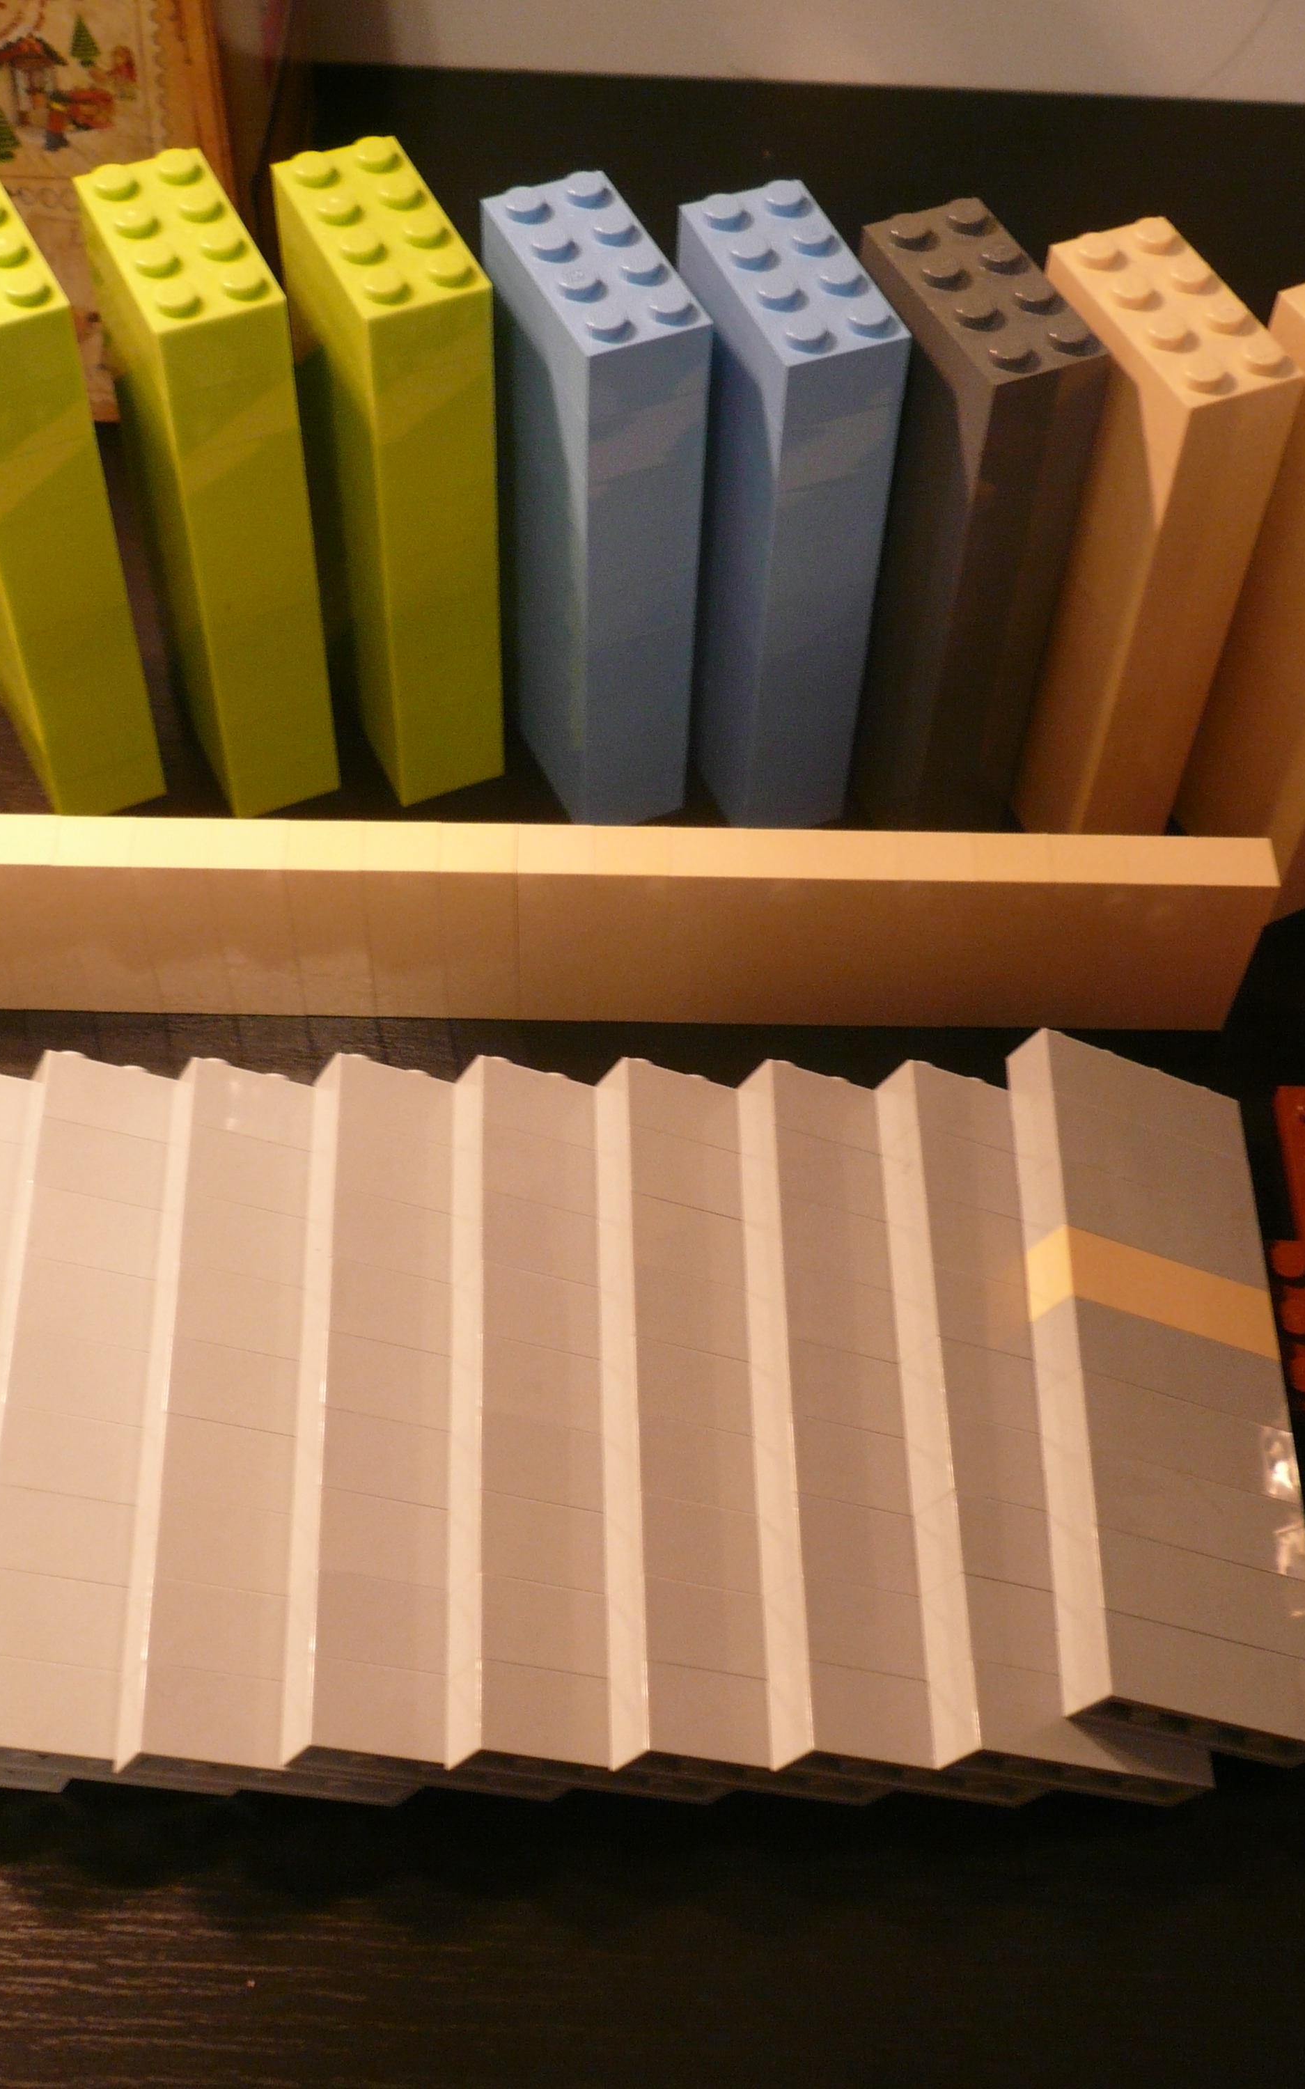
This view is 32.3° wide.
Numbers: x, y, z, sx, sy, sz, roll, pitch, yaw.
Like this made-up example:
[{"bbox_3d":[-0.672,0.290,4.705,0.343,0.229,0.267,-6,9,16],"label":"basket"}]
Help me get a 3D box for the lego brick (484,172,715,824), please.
[{"bbox_3d":[-0.008,-0.070,0.304,0.016,0.088,0.032,-20,58,-15],"label":"lego brick"}]

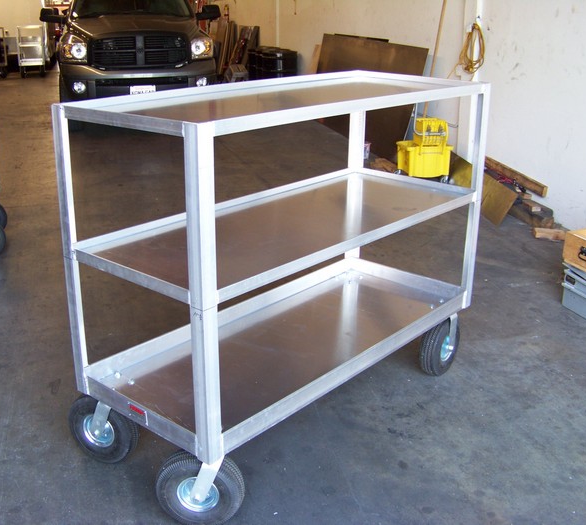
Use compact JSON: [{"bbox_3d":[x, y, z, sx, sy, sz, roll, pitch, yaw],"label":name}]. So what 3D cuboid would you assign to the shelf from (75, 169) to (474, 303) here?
[{"bbox_3d":[0.028,-0.150,2.559,0.609,0.038,1.487,16,25,38],"label":"shelf"}]

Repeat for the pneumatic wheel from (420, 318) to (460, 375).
[{"bbox_3d":[0.624,0.352,3.081,0.085,0.257,0.257,15,24,37],"label":"pneumatic wheel"}]

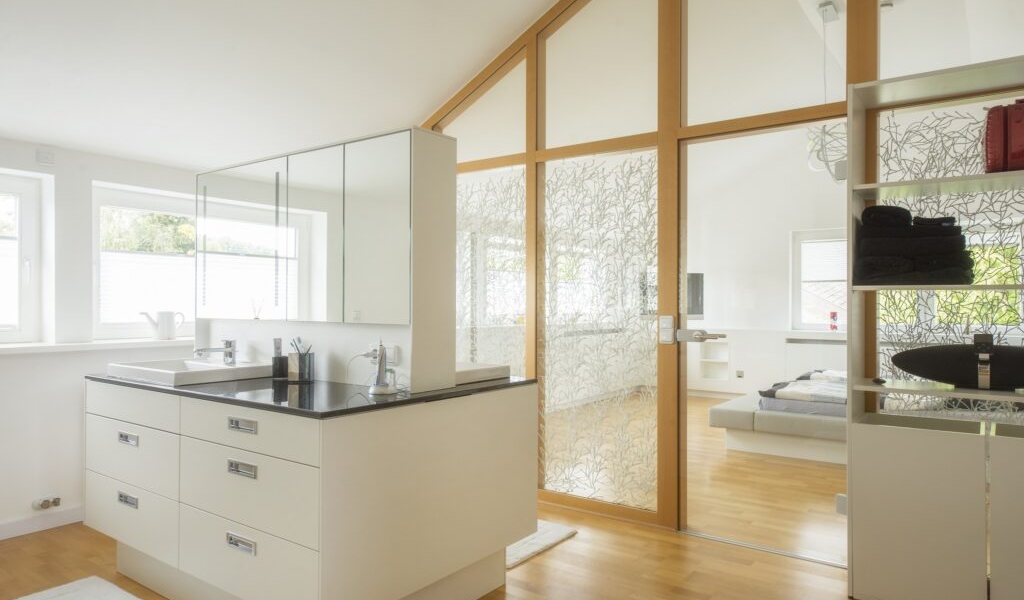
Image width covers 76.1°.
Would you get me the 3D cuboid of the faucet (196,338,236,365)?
[{"bbox_3d":[-1.405,0.249,3.100,0.048,0.113,0.195,0,0,36],"label":"faucet"}]

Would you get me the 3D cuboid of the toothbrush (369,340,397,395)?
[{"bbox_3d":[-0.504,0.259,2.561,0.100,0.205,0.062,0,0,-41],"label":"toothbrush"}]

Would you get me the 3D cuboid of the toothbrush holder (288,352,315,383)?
[{"bbox_3d":[-0.939,0.299,2.915,0.080,0.126,0.079,0,0,36],"label":"toothbrush holder"}]

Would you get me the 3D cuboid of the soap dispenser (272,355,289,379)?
[{"bbox_3d":[-1.065,0.312,3.042,0.071,0.100,0.071,0,0,36],"label":"soap dispenser"}]

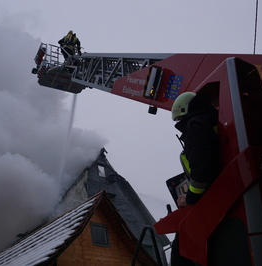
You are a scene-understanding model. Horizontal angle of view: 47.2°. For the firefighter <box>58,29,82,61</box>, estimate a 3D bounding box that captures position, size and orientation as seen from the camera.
[{"bbox_3d":[-2.373,-3.244,11.600,0.800,1.750,0.550,3,-23,-18],"label":"firefighter"}]

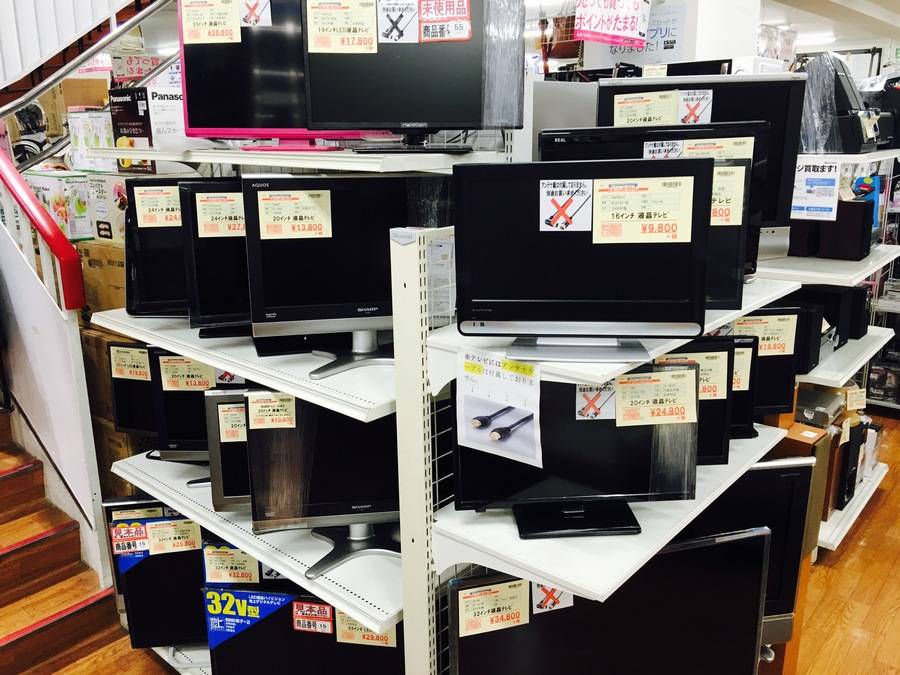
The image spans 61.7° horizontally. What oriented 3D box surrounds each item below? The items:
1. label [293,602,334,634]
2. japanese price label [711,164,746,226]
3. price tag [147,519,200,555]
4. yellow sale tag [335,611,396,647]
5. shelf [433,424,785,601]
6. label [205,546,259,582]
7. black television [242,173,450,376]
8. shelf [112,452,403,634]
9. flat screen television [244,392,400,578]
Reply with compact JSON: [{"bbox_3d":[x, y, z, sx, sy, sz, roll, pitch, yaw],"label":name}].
[{"bbox_3d":[-0.342,0.700,1.885,0.100,0.080,0.008,1,16,7],"label":"label"},{"bbox_3d":[0.422,-0.238,1.280,0.153,0.100,0.005,-2,16,-5],"label":"japanese price label"},{"bbox_3d":[-0.812,0.590,2.225,0.148,0.102,0.008,-3,16,-9],"label":"price tag"},{"bbox_3d":[-0.216,0.749,1.950,0.153,0.100,0.005,1,16,7],"label":"yellow sale tag"},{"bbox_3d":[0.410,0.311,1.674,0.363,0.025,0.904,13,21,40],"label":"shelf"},{"bbox_3d":[-0.602,0.633,2.085,0.148,0.102,0.008,0,16,1],"label":"label"},{"bbox_3d":[-0.184,-0.142,1.660,0.493,0.415,0.210,-3,16,-9],"label":"black television"},{"bbox_3d":[-0.444,0.464,2.131,1.202,0.034,0.447,13,21,40],"label":"shelf"},{"bbox_3d":[-0.216,0.312,1.801,0.490,0.430,0.230,-2,16,-6],"label":"flat screen television"}]

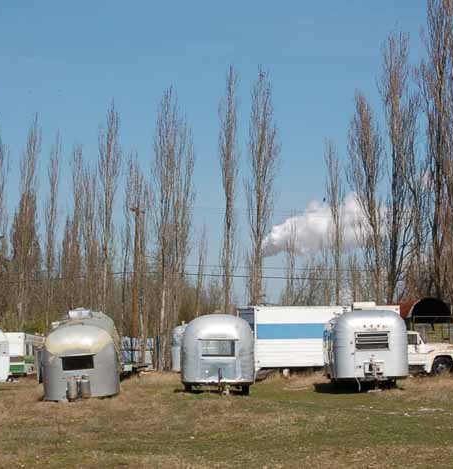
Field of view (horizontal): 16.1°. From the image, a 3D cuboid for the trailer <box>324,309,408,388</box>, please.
[{"bbox_3d":[4.581,3.844,53.663,2.450,2.600,6.400,0,-4,1],"label":"trailer"}]

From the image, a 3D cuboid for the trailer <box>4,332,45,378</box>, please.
[{"bbox_3d":[-11.700,6.439,86.763,2.300,2.450,6.000,0,-4,-2],"label":"trailer"}]

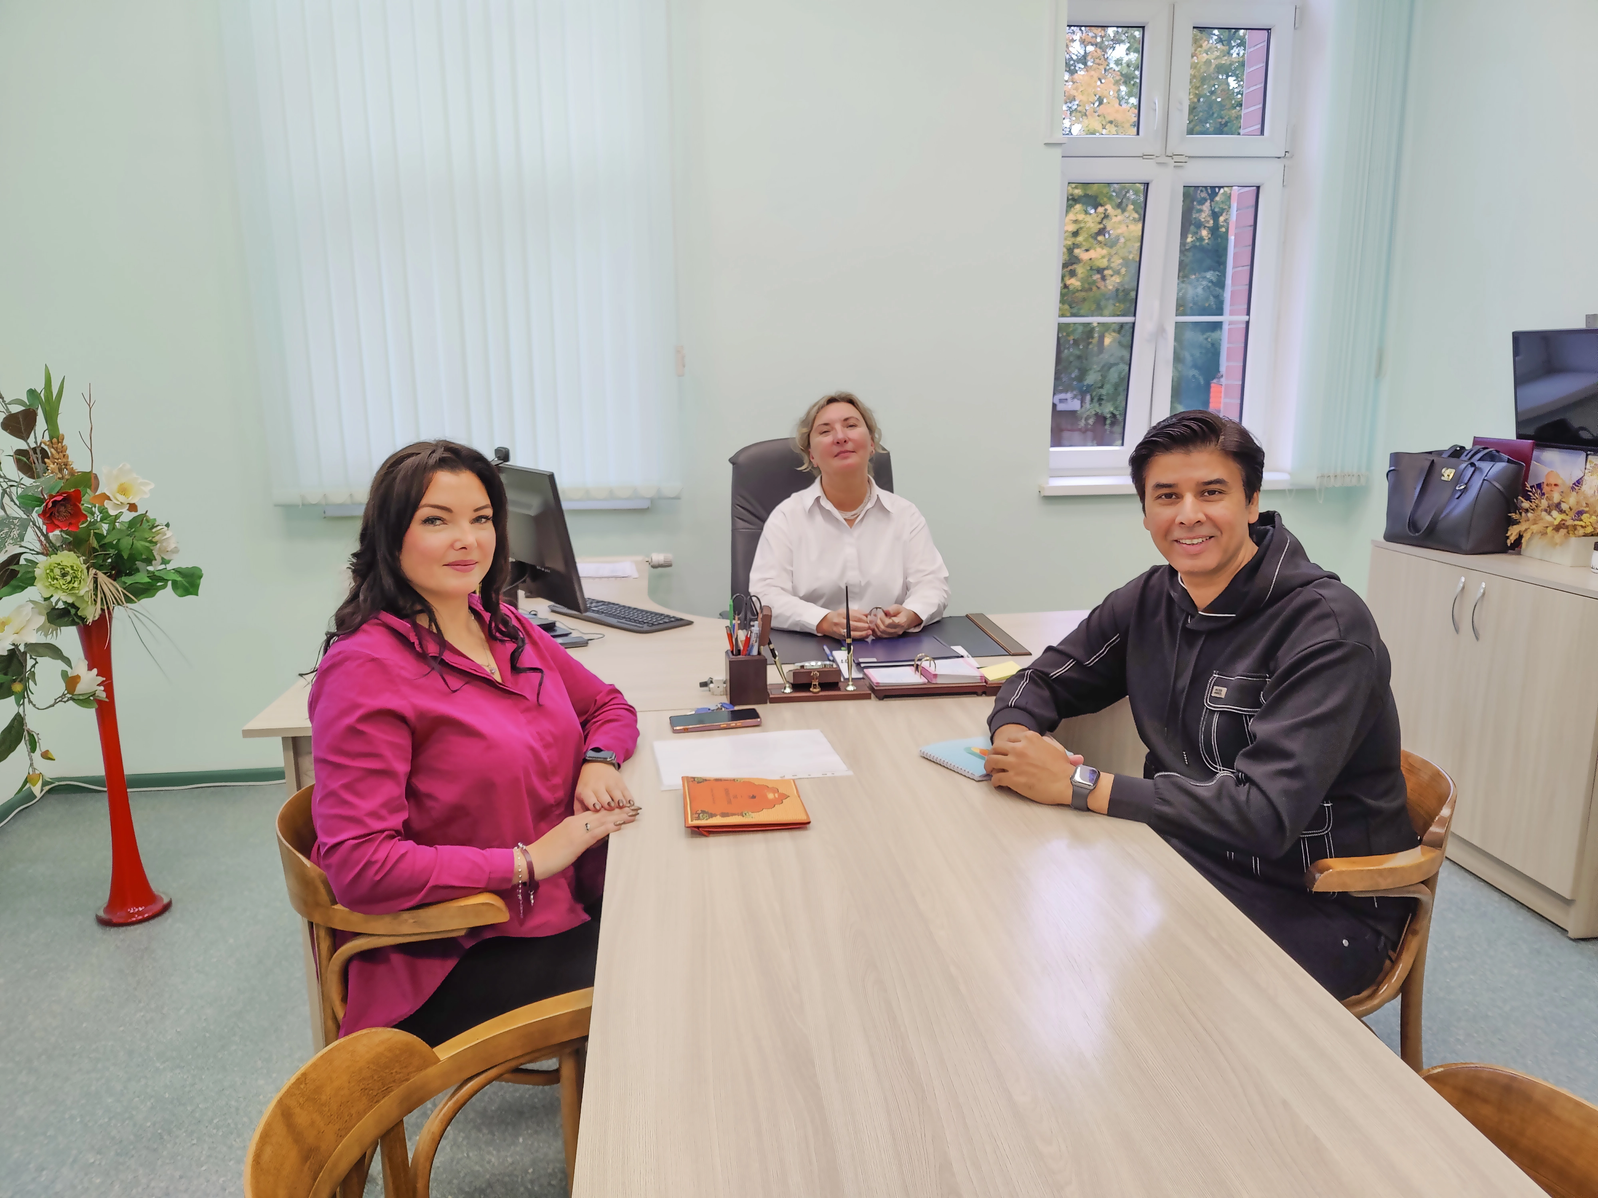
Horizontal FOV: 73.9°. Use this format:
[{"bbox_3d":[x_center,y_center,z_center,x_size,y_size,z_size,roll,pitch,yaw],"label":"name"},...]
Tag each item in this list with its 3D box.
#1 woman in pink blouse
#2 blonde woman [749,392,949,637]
[{"bbox_3d":[-0.477,0.399,1.732,0.740,1.315,0.600,3,13,18],"label":"woman in pink blouse"},{"bbox_3d":[0.146,0.110,2.988,0.560,1.345,0.660,-2,12,-4],"label":"blonde woman"}]

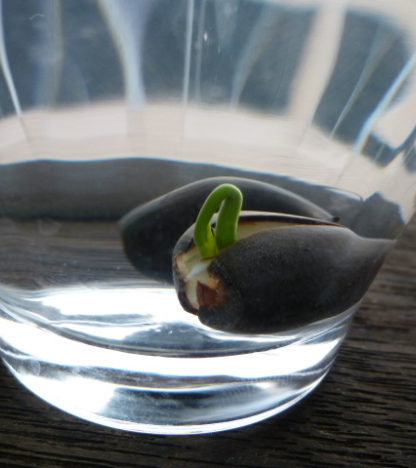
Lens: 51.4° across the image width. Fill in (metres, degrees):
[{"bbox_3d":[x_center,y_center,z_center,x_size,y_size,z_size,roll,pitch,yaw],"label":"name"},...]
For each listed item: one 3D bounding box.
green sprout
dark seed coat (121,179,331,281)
[{"bbox_3d":[0.001,-0.002,0.064,0.007,0.011,0.005,6,13,6],"label":"green sprout"},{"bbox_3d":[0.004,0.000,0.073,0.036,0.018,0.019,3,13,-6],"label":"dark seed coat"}]

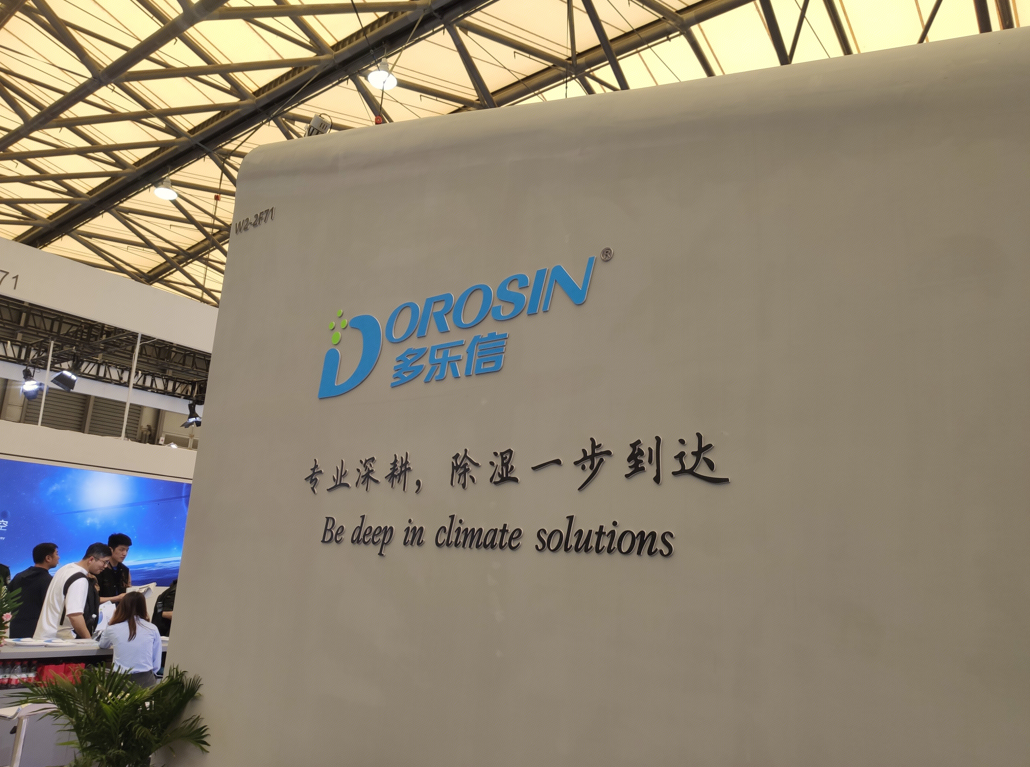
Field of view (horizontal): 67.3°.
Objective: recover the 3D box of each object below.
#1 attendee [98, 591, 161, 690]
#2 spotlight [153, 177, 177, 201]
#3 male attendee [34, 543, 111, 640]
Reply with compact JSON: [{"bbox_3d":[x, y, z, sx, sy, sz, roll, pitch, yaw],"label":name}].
[{"bbox_3d":[-3.041,2.301,6.077,0.470,1.270,0.620,14,-17,-37],"label":"attendee"},{"bbox_3d":[-9.459,-5.389,21.070,0.560,0.520,0.560,-8,-17,38],"label":"spotlight"},{"bbox_3d":[-3.733,2.142,6.397,0.580,1.650,0.520,14,-17,-39],"label":"male attendee"}]

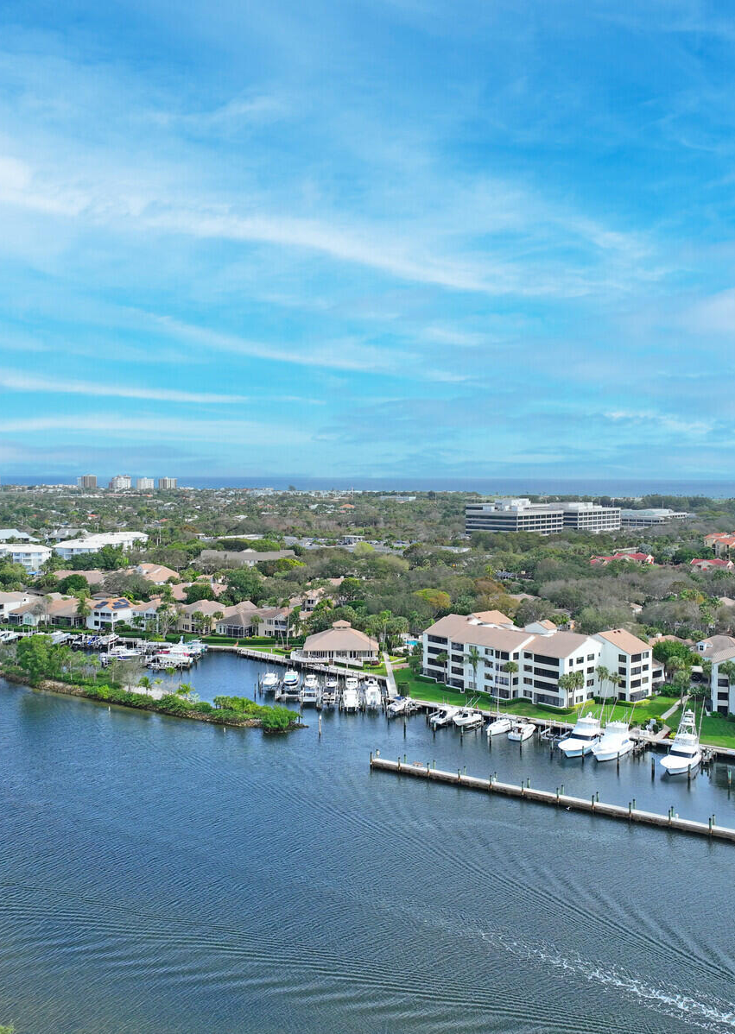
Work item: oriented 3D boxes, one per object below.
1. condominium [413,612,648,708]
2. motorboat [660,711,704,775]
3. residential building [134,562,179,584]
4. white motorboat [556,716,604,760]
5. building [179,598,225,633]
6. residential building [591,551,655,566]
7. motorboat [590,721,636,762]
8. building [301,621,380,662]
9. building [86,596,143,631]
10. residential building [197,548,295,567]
[{"bbox_3d":[39.200,32.160,225.860,27.500,14.300,48.500,-2,3,-42],"label":"condominium"},{"bbox_3d":[54.680,39.190,166.840,4.900,9.200,14.800,2,3,34],"label":"motorboat"},{"bbox_3d":[-86.130,24.770,393.490,16.500,11.000,16.000,1,3,10],"label":"residential building"},{"bbox_3d":[39.270,40.140,176.440,4.800,6.300,14.600,2,3,34],"label":"white motorboat"},{"bbox_3d":[-52.160,30.660,303.650,12.500,9.500,13.000,1,3,15],"label":"building"},{"bbox_3d":[133.160,22.962,501.462,32.000,8.500,15.000,1,3,20],"label":"residential building"},{"bbox_3d":[44.110,40.570,174.190,4.800,5.700,14.400,2,3,34],"label":"motorboat"},{"bbox_3d":[-7.170,32.620,258.690,20.500,10.000,20.000,0,3,0],"label":"building"},{"bbox_3d":[-80.106,31.114,306.580,10.500,9.000,15.000,2,3,27],"label":"building"},{"bbox_3d":[-60.110,21.480,479.420,48.000,10.300,15.000,0,3,-2],"label":"residential building"}]

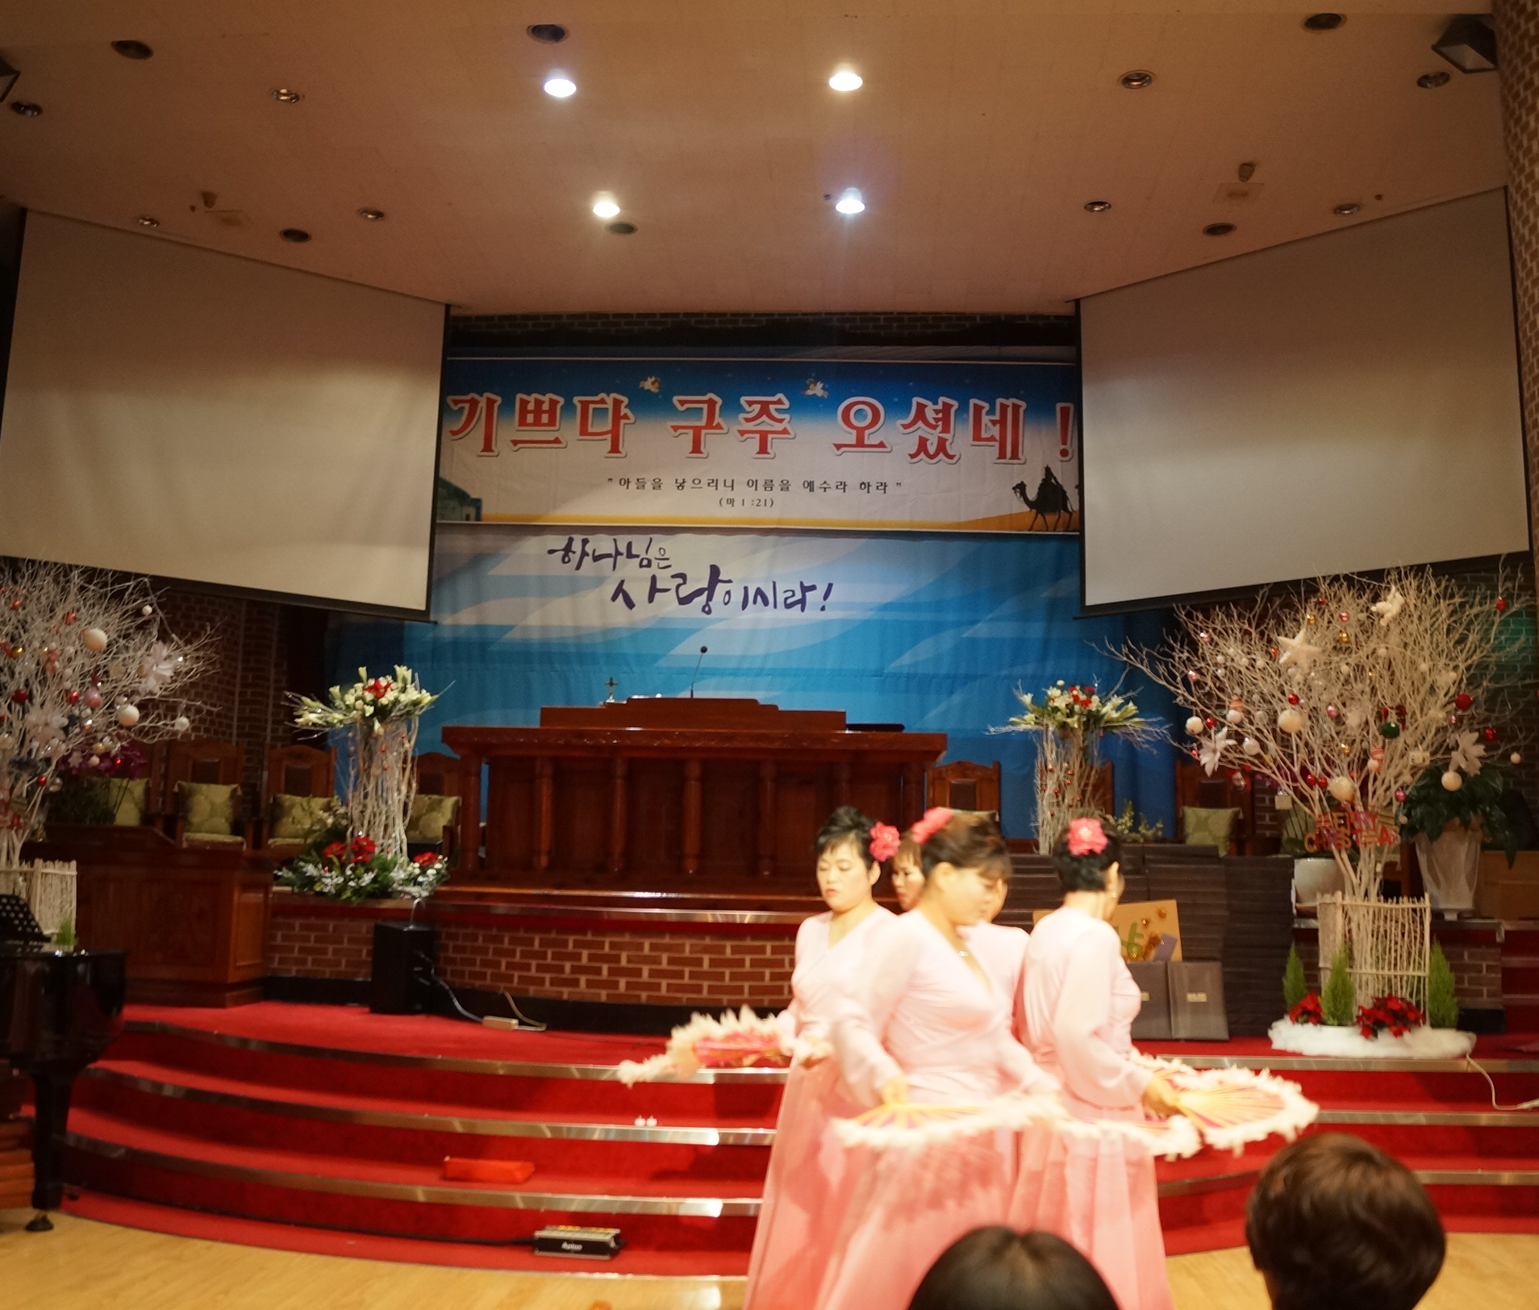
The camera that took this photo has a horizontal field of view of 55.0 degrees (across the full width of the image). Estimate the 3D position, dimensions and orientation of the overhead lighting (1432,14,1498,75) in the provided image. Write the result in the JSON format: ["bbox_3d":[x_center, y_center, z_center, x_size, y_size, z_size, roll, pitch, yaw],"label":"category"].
[{"bbox_3d":[3.537,-3.099,7.500,0.270,0.220,0.220,14,1,-28],"label":"overhead lighting"}]

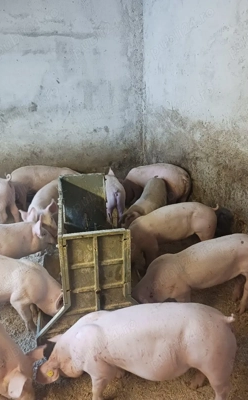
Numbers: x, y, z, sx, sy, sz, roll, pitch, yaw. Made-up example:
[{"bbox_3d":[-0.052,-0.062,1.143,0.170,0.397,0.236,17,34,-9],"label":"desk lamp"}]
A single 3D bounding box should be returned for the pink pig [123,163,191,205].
[{"bbox_3d":[0.416,-0.193,4.192,0.970,0.540,0.300,4,22,14],"label":"pink pig"}]

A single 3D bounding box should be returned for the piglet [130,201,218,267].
[{"bbox_3d":[0.446,0.316,2.867,1.000,0.540,0.300,-9,22,-20],"label":"piglet"}]

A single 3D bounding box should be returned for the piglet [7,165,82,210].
[{"bbox_3d":[-1.024,-0.177,4.283,1.020,0.500,0.280,1,21,6],"label":"piglet"}]

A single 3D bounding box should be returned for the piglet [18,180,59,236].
[{"bbox_3d":[-0.778,0.115,3.509,0.280,0.500,0.980,2,21,8],"label":"piglet"}]

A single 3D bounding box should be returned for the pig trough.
[{"bbox_3d":[-0.273,0.338,2.533,0.840,0.765,1.247,-5,21,-9],"label":"pig trough"}]

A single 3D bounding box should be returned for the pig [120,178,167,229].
[{"bbox_3d":[0.212,0.077,3.598,0.250,0.470,0.880,14,26,34],"label":"pig"}]

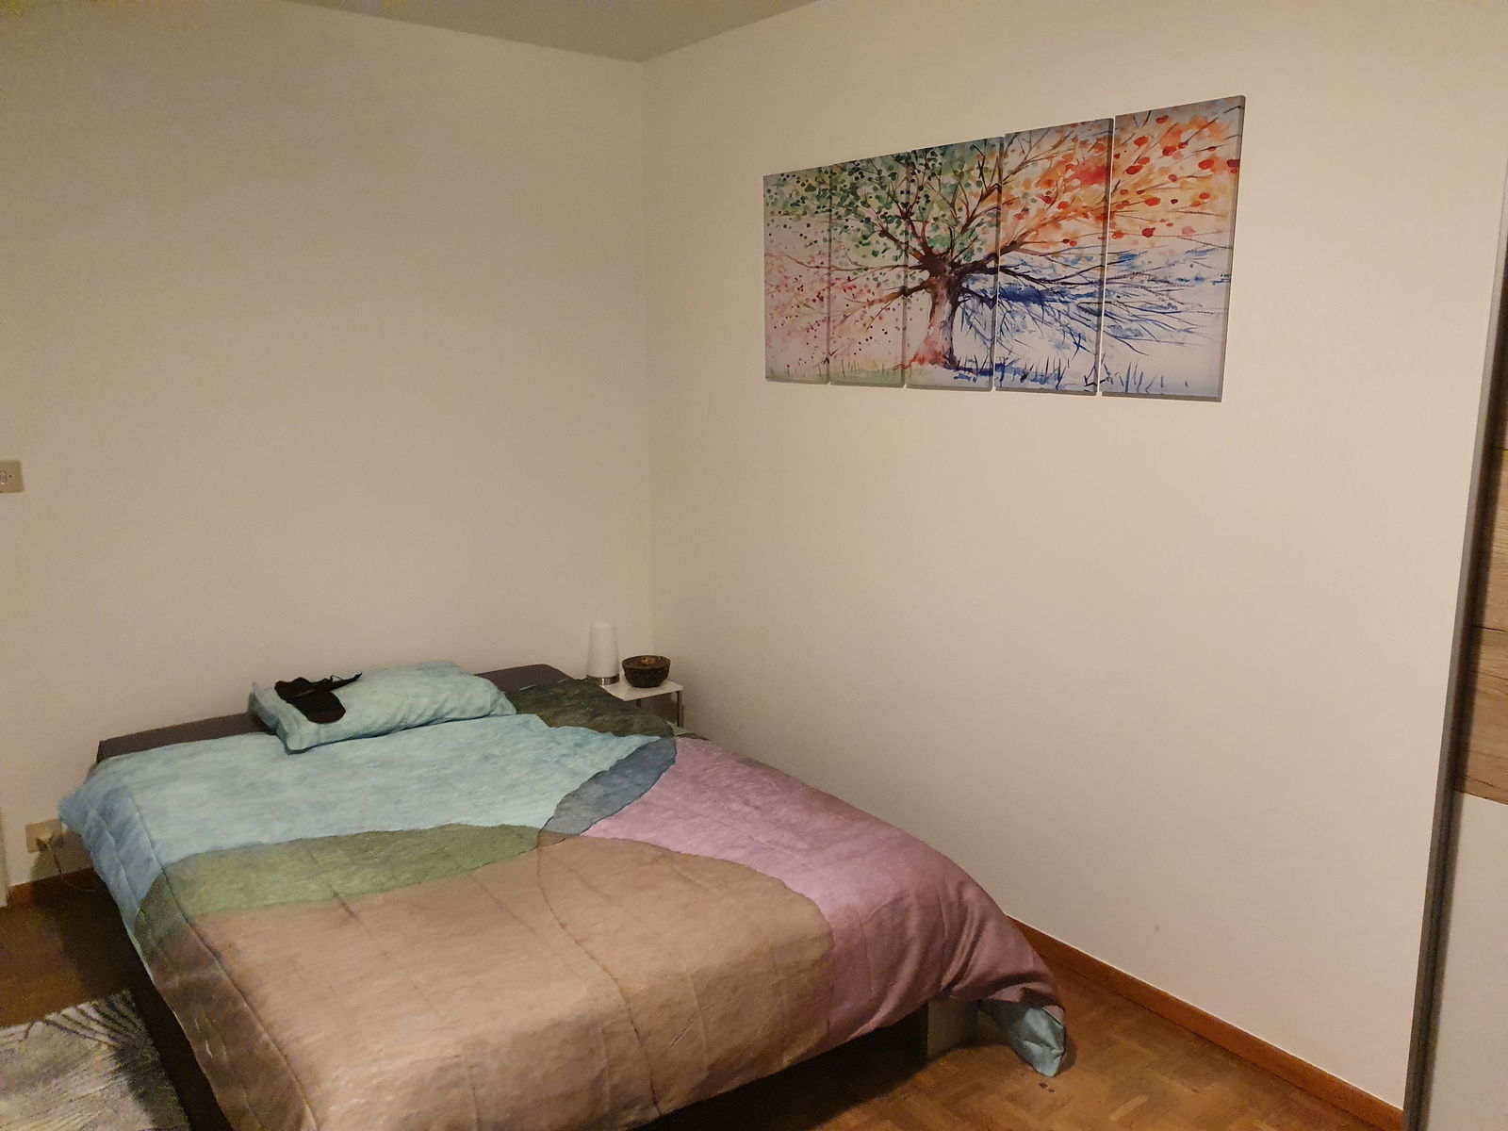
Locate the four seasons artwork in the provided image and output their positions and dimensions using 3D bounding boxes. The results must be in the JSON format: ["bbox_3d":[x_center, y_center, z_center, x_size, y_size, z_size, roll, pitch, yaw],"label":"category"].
[{"bbox_3d":[0.515,-0.771,2.941,0.020,0.600,1.550,-8,14,-37],"label":"four seasons artwork"}]

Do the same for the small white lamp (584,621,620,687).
[{"bbox_3d":[-0.555,0.323,4.160,0.121,0.208,0.121,0,11,0],"label":"small white lamp"}]

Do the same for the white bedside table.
[{"bbox_3d":[-0.443,0.597,4.168,0.251,0.333,0.284,-8,14,-37],"label":"white bedside table"}]

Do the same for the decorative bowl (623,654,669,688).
[{"bbox_3d":[-0.392,0.392,4.130,0.173,0.085,0.173,0,11,0],"label":"decorative bowl"}]

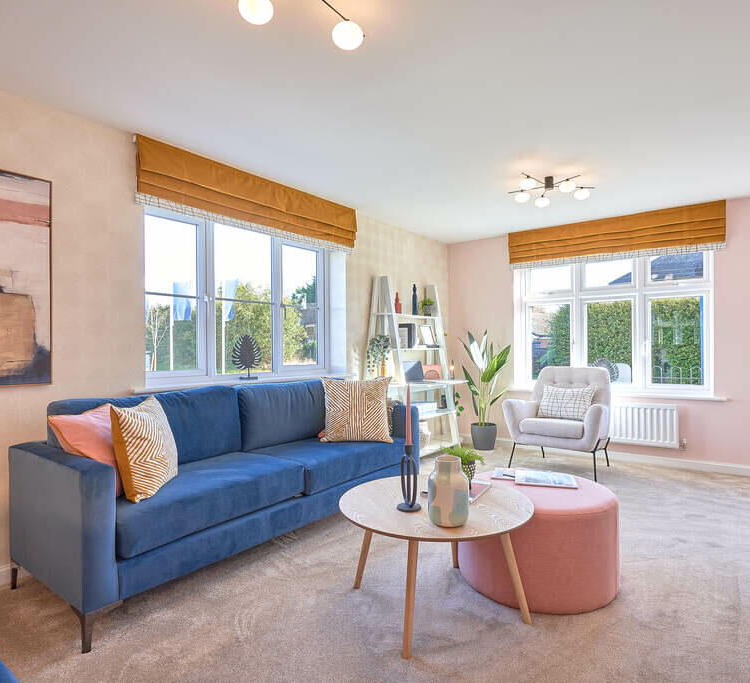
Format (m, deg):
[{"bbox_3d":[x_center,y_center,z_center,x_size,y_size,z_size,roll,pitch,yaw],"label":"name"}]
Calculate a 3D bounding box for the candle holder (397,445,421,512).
[{"bbox_3d":[0.146,0.572,1.929,0.100,0.270,0.100,0,0,0],"label":"candle holder"}]

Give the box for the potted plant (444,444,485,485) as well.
[{"bbox_3d":[0.424,0.601,2.170,0.200,0.210,0.200,0,0,0],"label":"potted plant"}]

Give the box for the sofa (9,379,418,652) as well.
[{"bbox_3d":[-0.704,0.732,2.831,0.860,0.870,2.270,-1,0,39],"label":"sofa"}]

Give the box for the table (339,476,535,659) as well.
[{"bbox_3d":[0.270,0.931,1.999,0.810,0.450,0.810,0,0,0],"label":"table"}]

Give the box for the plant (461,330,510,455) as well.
[{"bbox_3d":[1.209,0.517,4.980,0.520,1.290,0.500,-1,0,39],"label":"plant"}]

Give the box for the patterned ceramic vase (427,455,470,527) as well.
[{"bbox_3d":[0.289,0.580,1.790,0.162,0.250,0.162,0,0,0],"label":"patterned ceramic vase"}]

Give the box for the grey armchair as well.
[{"bbox_3d":[1.731,0.700,4.223,0.800,0.910,0.780,-1,0,35],"label":"grey armchair"}]

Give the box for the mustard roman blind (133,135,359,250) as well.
[{"bbox_3d":[-0.785,-1.008,3.389,0.090,0.415,1.900,-1,0,39],"label":"mustard roman blind"}]

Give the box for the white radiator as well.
[{"bbox_3d":[2.278,0.776,4.469,1.180,0.370,0.100,-1,0,39],"label":"white radiator"}]

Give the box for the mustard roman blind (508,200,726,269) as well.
[{"bbox_3d":[2.260,-1.022,4.519,1.940,0.415,0.090,-1,0,39],"label":"mustard roman blind"}]

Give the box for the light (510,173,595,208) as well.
[{"bbox_3d":[1.278,-1.150,3.403,0.660,0.190,0.660,-1,0,39],"label":"light"}]

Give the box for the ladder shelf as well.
[{"bbox_3d":[0.505,0.266,4.662,0.480,1.800,0.980,-1,0,39],"label":"ladder shelf"}]

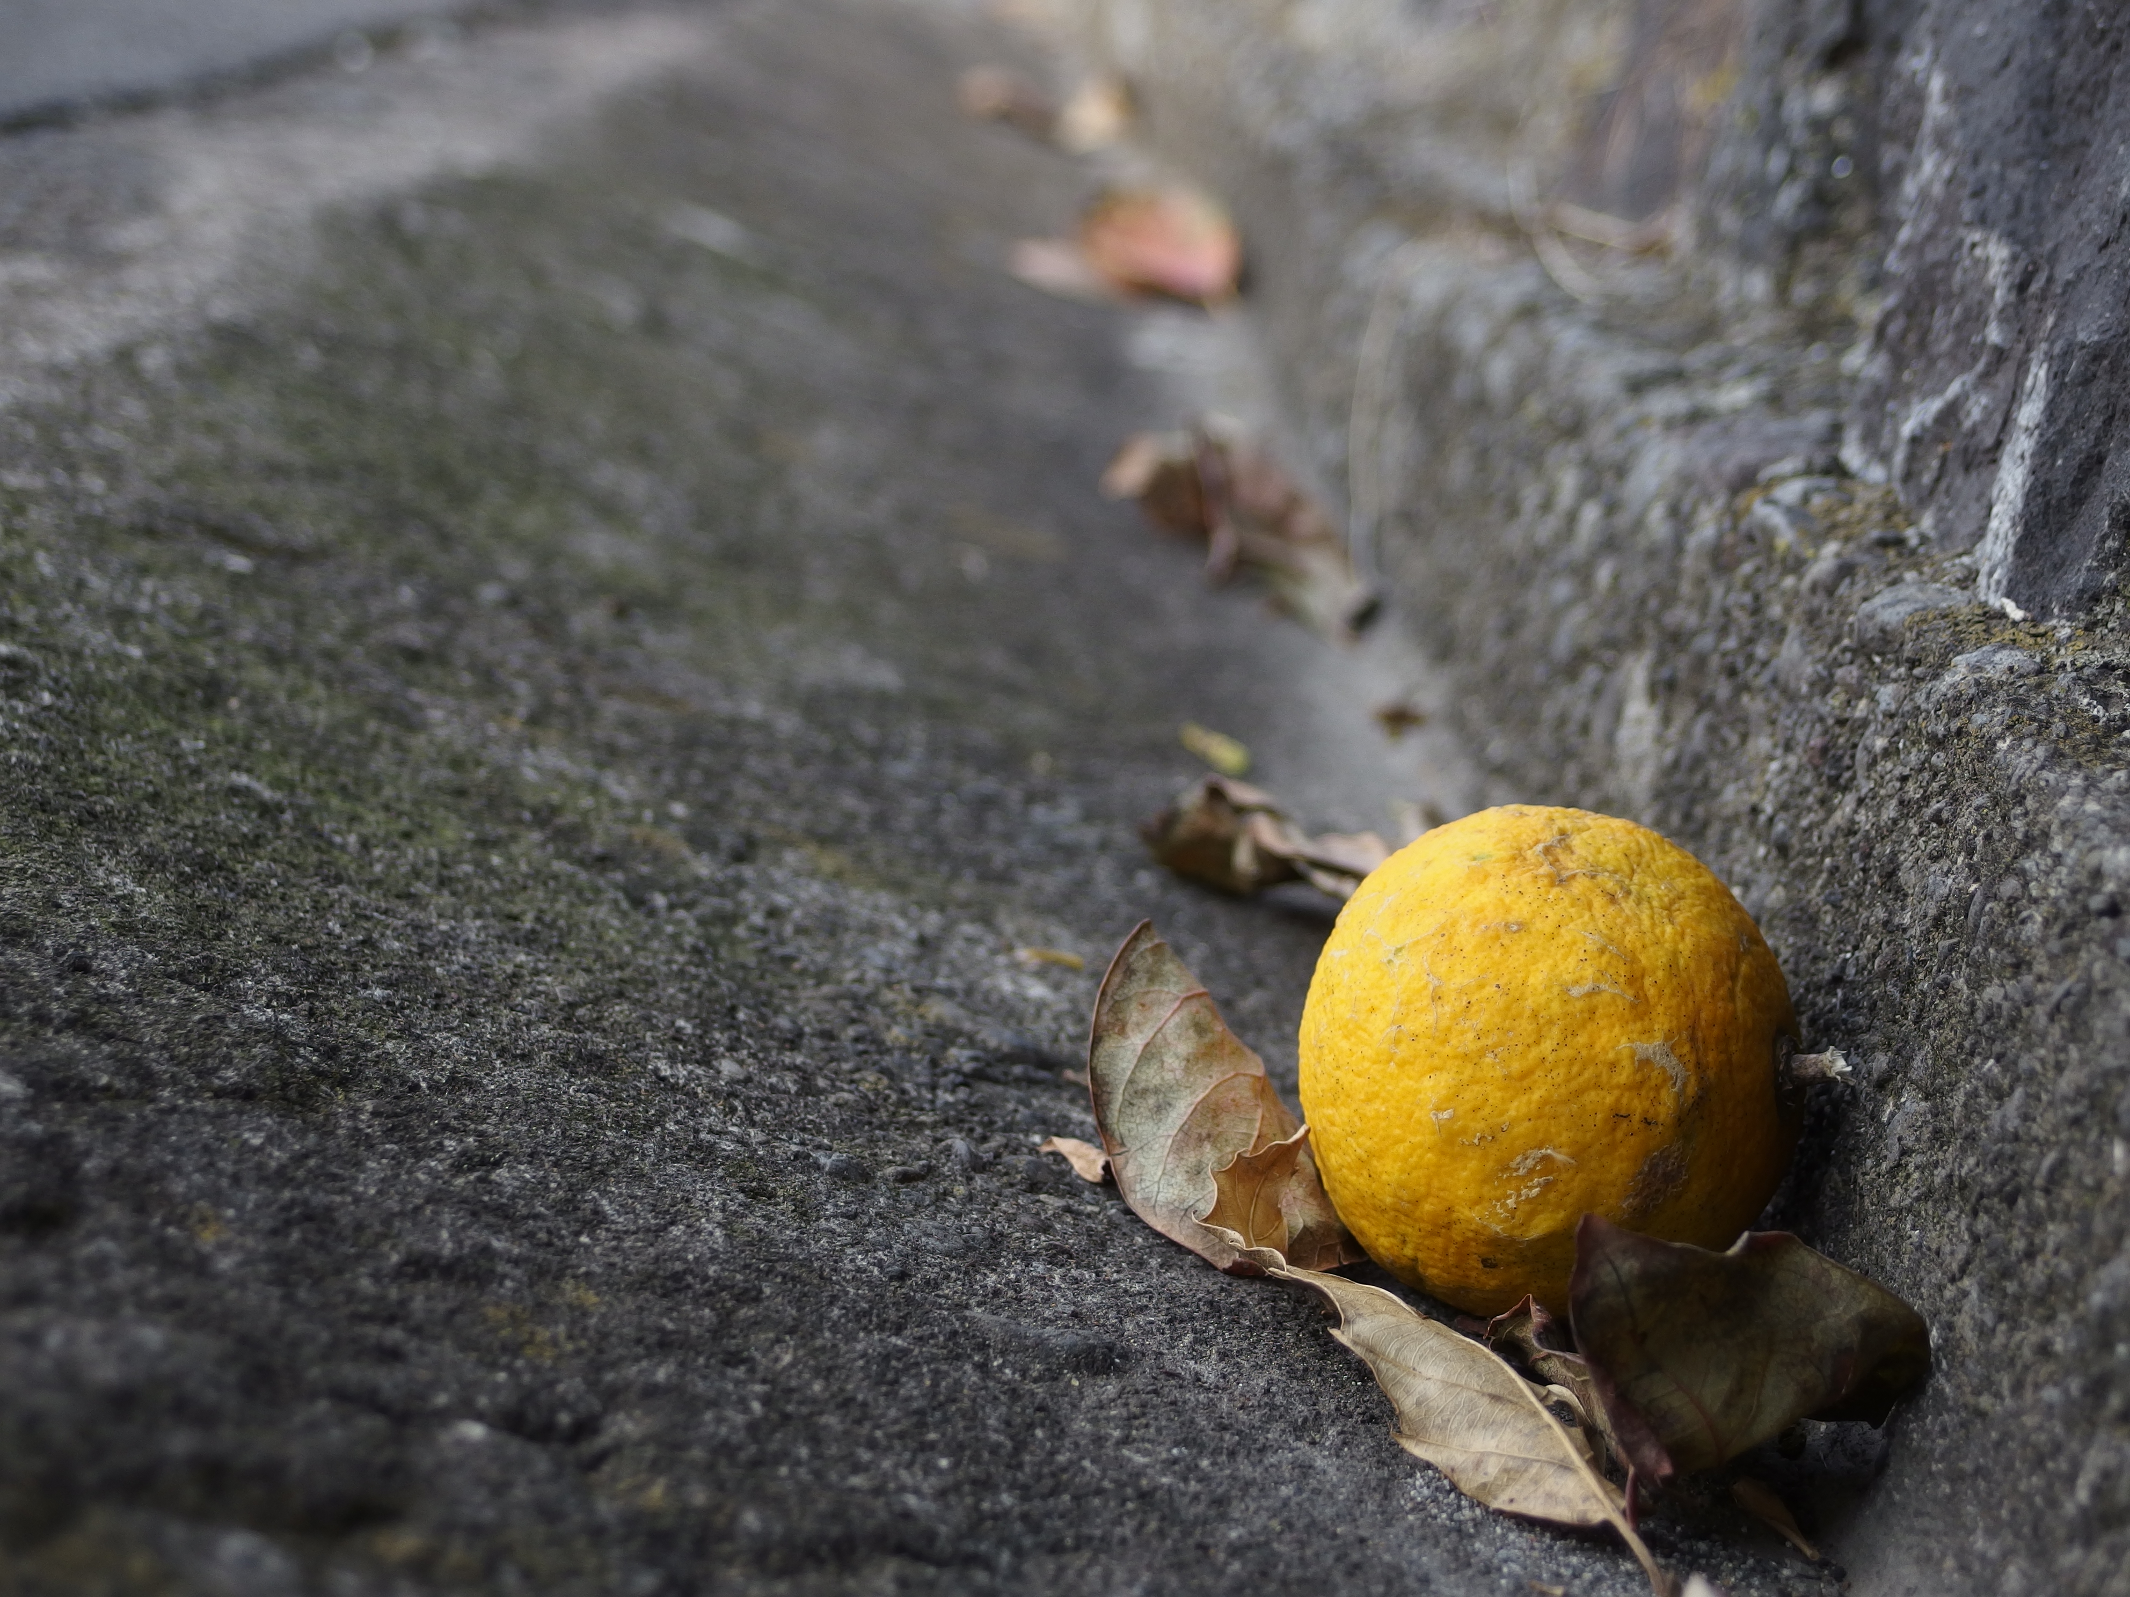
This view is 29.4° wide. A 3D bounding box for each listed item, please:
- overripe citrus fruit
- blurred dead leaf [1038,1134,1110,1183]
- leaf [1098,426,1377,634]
[{"bbox_3d":[0.077,0.042,0.644,0.079,0.081,0.081,2,0,-5],"label":"overripe citrus fruit"},{"bbox_3d":[0.002,0.056,0.632,0.013,0.005,0.008,21,12,0],"label":"blurred dead leaf"},{"bbox_3d":[0.056,-0.085,1.300,0.090,0.037,0.052,28,14,30],"label":"leaf"}]

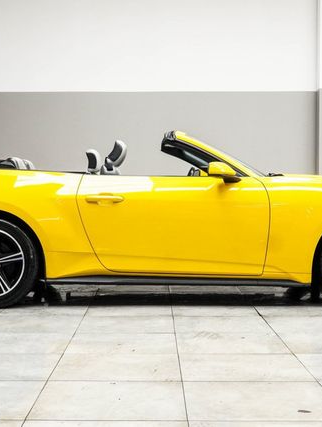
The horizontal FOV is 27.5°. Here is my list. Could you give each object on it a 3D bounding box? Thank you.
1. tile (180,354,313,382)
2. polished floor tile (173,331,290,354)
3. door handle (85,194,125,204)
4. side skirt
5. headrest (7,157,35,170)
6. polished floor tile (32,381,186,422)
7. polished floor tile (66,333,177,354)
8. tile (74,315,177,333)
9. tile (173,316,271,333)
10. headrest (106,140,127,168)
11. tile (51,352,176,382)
[{"bbox_3d":[0.400,0.758,3.233,0.608,0.010,0.525,0,2,0],"label":"tile"},{"bbox_3d":[0.395,0.743,3.747,0.608,0.010,0.525,0,2,0],"label":"polished floor tile"},{"bbox_3d":[-0.403,-0.100,4.760,0.280,0.060,0.050,0,2,0],"label":"door handle"},{"bbox_3d":[0.124,0.491,4.830,1.930,0.085,0.100,0,2,-1],"label":"side skirt"},{"bbox_3d":[-1.166,-0.404,5.420,0.180,0.140,0.280,0,2,-1],"label":"headrest"},{"bbox_3d":[-0.200,0.763,2.683,0.598,0.012,0.519,0,2,0],"label":"polished floor tile"},{"bbox_3d":[-0.204,0.730,3.700,0.598,0.012,0.519,0,2,0],"label":"polished floor tile"},{"bbox_3d":[-0.207,0.713,4.208,0.598,0.012,0.519,0,2,0],"label":"tile"},{"bbox_3d":[0.391,0.716,4.215,0.600,0.010,0.530,0,2,0],"label":"tile"},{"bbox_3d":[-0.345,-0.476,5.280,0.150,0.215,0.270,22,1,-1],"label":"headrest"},{"bbox_3d":[-0.202,0.746,3.192,0.598,0.012,0.519,0,2,0],"label":"tile"}]

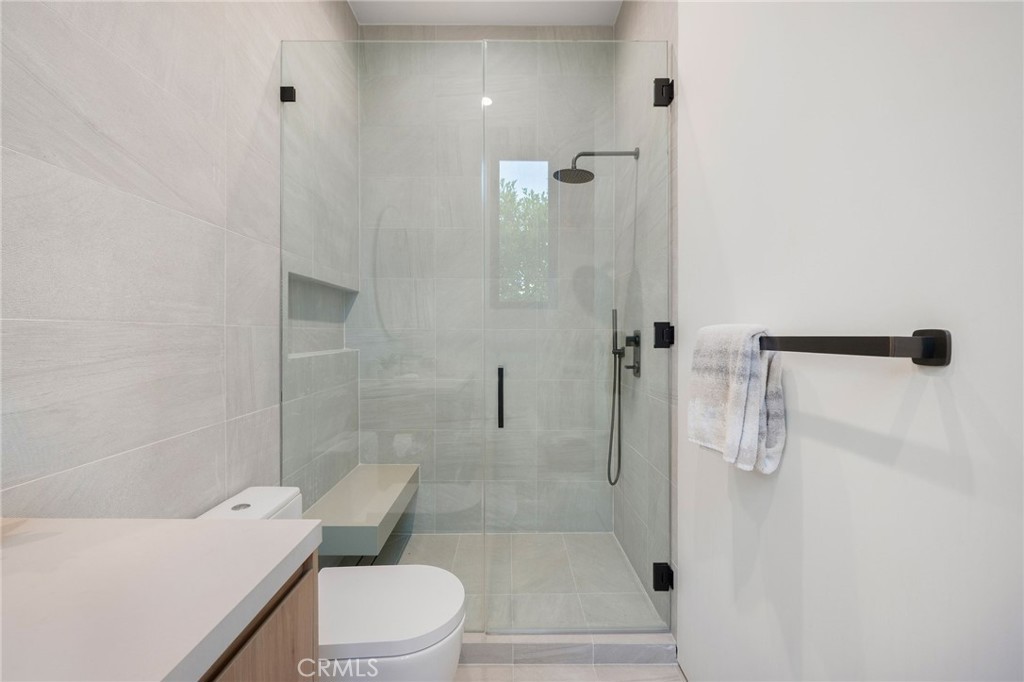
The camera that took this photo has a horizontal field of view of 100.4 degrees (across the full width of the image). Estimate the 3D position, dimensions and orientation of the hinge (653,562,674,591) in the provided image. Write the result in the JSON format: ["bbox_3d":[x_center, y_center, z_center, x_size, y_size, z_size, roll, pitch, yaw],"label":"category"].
[{"bbox_3d":[0.577,0.901,1.630,0.067,0.095,0.050,0,0,0],"label":"hinge"}]

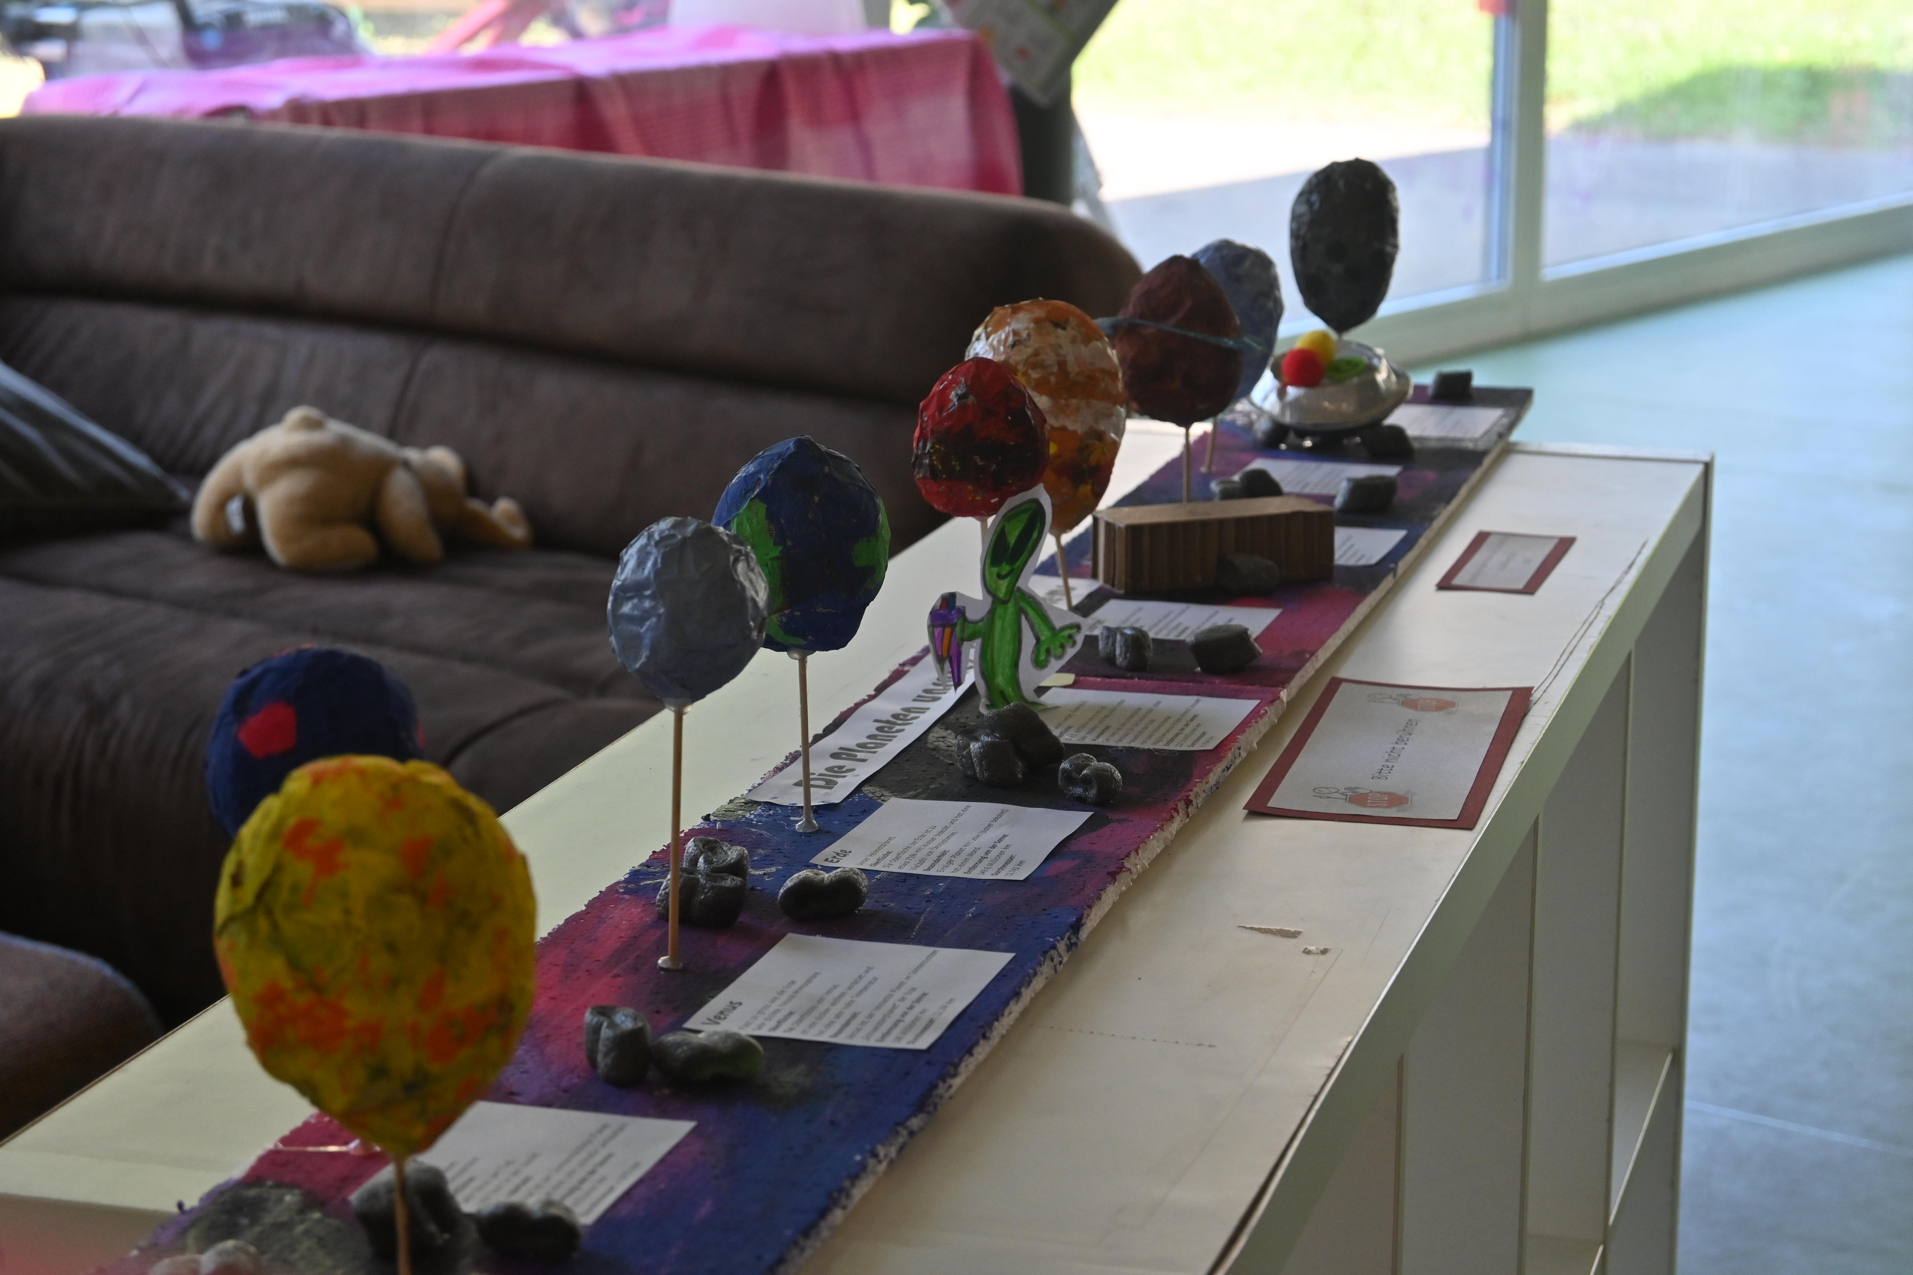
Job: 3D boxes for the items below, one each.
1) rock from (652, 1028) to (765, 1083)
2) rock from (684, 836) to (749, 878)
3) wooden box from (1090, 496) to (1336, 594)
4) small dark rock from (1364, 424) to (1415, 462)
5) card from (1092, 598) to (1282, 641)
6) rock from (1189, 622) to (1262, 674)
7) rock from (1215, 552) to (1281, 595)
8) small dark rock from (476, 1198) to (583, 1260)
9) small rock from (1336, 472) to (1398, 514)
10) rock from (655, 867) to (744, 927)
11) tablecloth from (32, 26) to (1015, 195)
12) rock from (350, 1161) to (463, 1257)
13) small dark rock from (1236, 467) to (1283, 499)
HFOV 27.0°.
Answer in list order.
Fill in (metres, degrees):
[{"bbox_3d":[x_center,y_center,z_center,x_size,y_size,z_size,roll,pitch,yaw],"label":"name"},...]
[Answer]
[{"bbox_3d":[-0.082,0.138,1.318,0.037,0.016,0.020,-1,13,-4],"label":"rock"},{"bbox_3d":[-0.090,0.087,1.497,0.025,0.019,0.021,0,13,0],"label":"rock"},{"bbox_3d":[0.133,-0.048,2.069,0.119,0.035,0.041,-5,14,-22],"label":"wooden box"},{"bbox_3d":[0.262,-0.118,2.413,0.031,0.023,0.023,1,13,6],"label":"small dark rock"},{"bbox_3d":[0.111,-0.009,1.988,0.090,0.003,0.077,4,13,16],"label":"card"},{"bbox_3d":[0.127,0.004,1.874,0.034,0.019,0.024,-1,13,-6],"label":"rock"},{"bbox_3d":[0.150,-0.033,2.051,0.035,0.021,0.022,1,13,4],"label":"rock"},{"bbox_3d":[-0.123,0.168,1.143,0.030,0.014,0.019,0,13,0],"label":"small dark rock"},{"bbox_3d":[0.233,-0.084,2.270,0.032,0.019,0.025,-4,13,-17],"label":"small rock"},{"bbox_3d":[-0.095,0.097,1.486,0.034,0.021,0.021,-1,13,-4],"label":"rock"},{"bbox_3d":[-0.594,-0.562,5.605,0.570,0.500,1.440,10,16,36],"label":"tablecloth"},{"bbox_3d":[-0.158,0.163,1.145,0.031,0.022,0.025,0,13,0],"label":"rock"},{"bbox_3d":[0.175,-0.089,2.295,0.028,0.018,0.022,0,13,0],"label":"small dark rock"}]

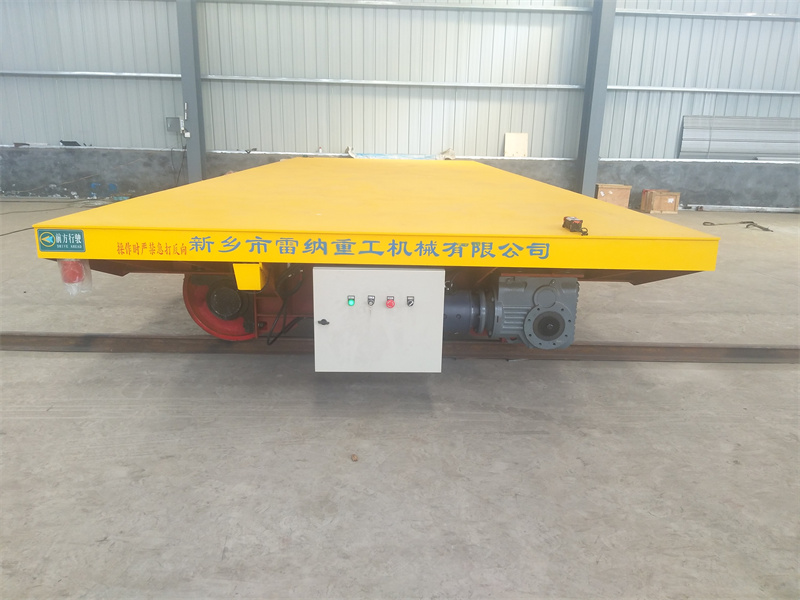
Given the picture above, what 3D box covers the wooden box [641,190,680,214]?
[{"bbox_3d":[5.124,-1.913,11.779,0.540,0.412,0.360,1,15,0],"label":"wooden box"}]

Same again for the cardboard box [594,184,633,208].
[{"bbox_3d":[4.108,-1.960,11.692,0.630,0.510,0.300,1,15,0],"label":"cardboard box"}]

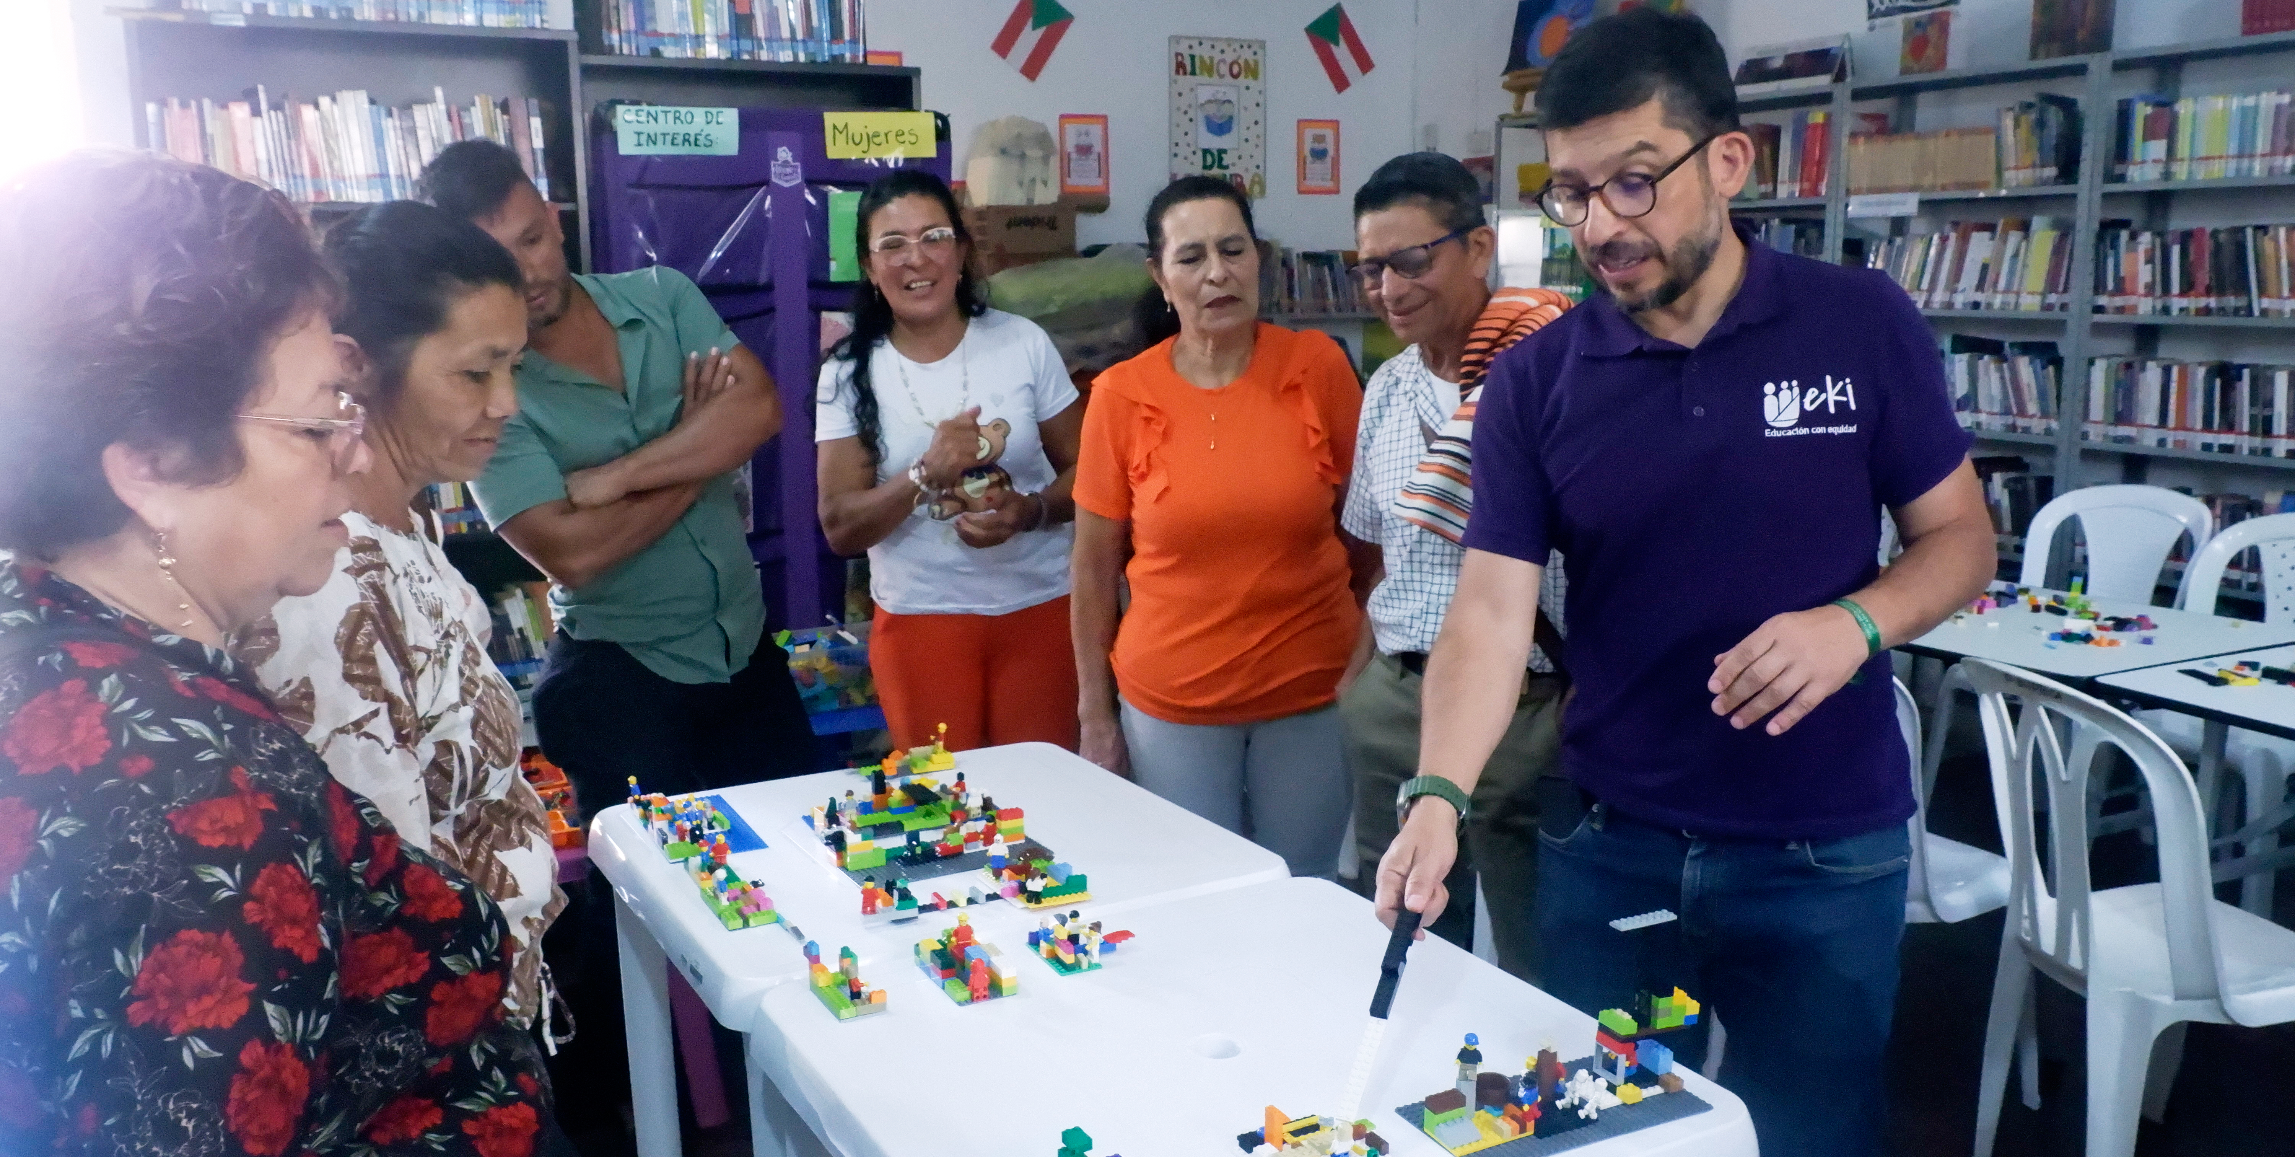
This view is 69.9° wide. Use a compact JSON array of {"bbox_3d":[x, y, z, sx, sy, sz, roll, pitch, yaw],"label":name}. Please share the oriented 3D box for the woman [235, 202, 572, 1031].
[{"bbox_3d":[-0.778,0.384,1.783,0.380,1.530,0.440,2,11,14],"label":"woman"}]

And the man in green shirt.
[{"bbox_3d":[-0.790,0.170,2.577,0.560,1.650,0.380,-3,11,-11],"label":"man in green shirt"}]

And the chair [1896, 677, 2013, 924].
[{"bbox_3d":[1.256,0.489,2.878,0.510,0.860,0.440,-6,12,-27],"label":"chair"}]

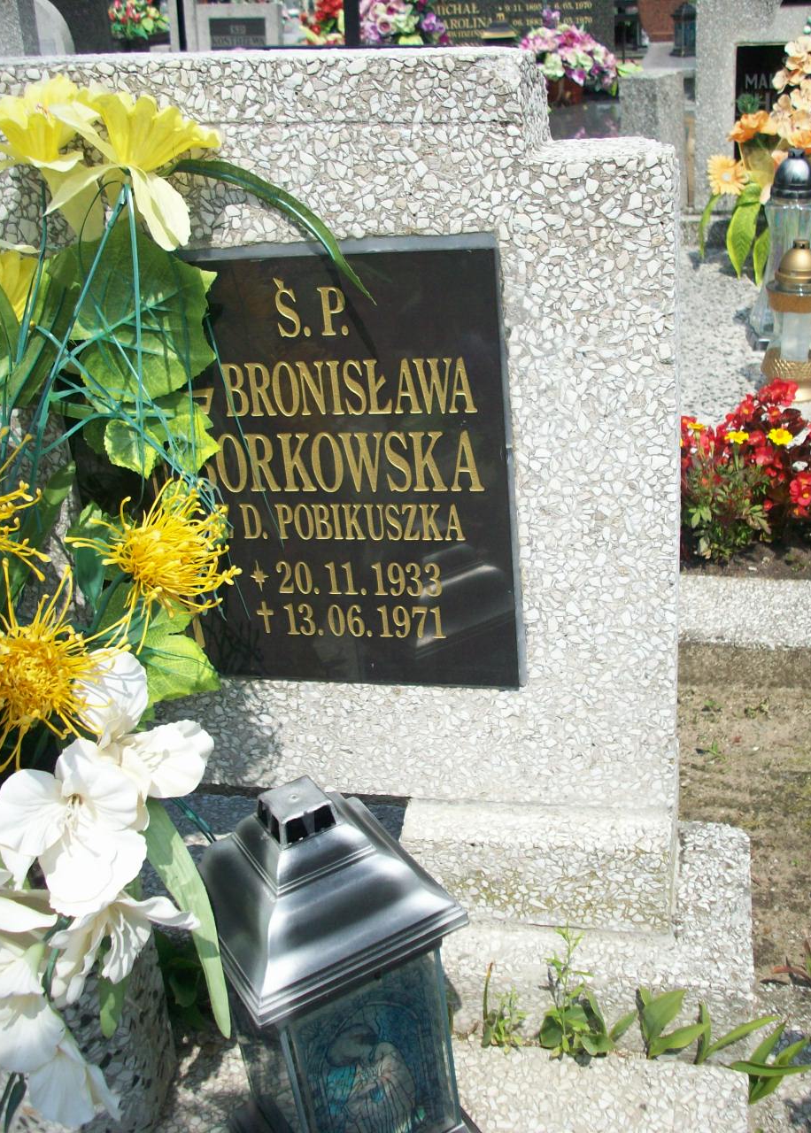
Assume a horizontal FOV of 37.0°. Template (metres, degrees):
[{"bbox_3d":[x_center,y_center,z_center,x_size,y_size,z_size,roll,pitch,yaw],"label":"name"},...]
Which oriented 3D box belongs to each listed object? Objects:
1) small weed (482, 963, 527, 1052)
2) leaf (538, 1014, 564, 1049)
[{"bbox_3d":[0.090,0.404,1.110,0.037,0.088,0.033,2,25,14],"label":"small weed"},{"bbox_3d":[0.134,0.428,1.115,0.022,0.028,0.017,2,25,14],"label":"leaf"}]

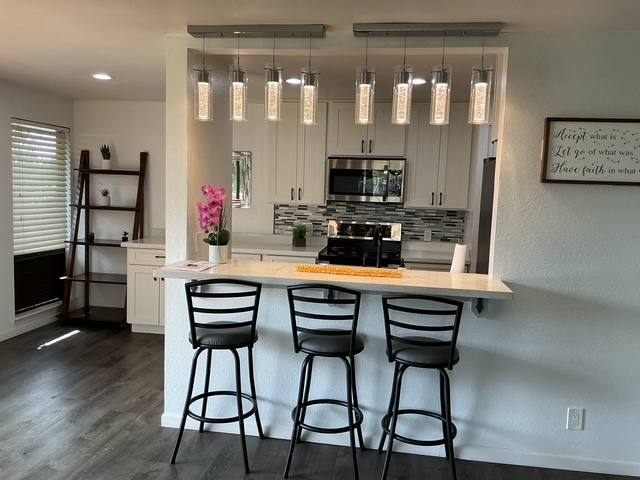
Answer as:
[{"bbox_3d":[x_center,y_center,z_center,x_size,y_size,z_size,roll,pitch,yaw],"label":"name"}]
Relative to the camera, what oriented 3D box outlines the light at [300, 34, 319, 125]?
[{"bbox_3d":[-0.055,-0.881,2.948,0.100,0.480,0.100,3,6,8],"label":"light"}]

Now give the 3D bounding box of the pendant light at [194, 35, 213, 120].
[{"bbox_3d":[-0.666,-0.929,3.083,0.104,0.478,0.104,3,5,8],"label":"pendant light"}]

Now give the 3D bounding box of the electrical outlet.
[{"bbox_3d":[1.444,1.013,3.031,0.080,0.122,0.012,3,6,8],"label":"electrical outlet"}]

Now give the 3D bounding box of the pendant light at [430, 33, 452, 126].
[{"bbox_3d":[0.655,-0.855,2.851,0.102,0.473,0.102,3,6,8],"label":"pendant light"}]

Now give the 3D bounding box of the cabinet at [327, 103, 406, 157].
[{"bbox_3d":[0.477,-1.088,5.374,0.767,0.516,0.330,3,6,8],"label":"cabinet"}]

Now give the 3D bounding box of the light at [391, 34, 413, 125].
[{"bbox_3d":[0.453,-0.872,2.915,0.104,0.480,0.104,3,5,8],"label":"light"}]

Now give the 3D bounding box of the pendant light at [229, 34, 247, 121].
[{"bbox_3d":[-0.461,-0.920,3.055,0.104,0.475,0.104,3,5,8],"label":"pendant light"}]

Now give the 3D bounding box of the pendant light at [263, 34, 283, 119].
[{"bbox_3d":[-0.258,-0.912,3.026,0.104,0.471,0.104,3,5,8],"label":"pendant light"}]

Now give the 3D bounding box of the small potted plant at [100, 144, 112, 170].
[{"bbox_3d":[-2.322,-0.898,5.820,0.125,0.270,0.120,3,5,8],"label":"small potted plant"}]

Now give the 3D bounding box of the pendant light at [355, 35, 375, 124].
[{"bbox_3d":[0.254,-0.880,2.943,0.104,0.483,0.104,3,5,8],"label":"pendant light"}]

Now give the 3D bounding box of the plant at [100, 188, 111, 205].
[{"bbox_3d":[-2.331,-0.460,5.828,0.092,0.192,0.092,3,6,8],"label":"plant"}]

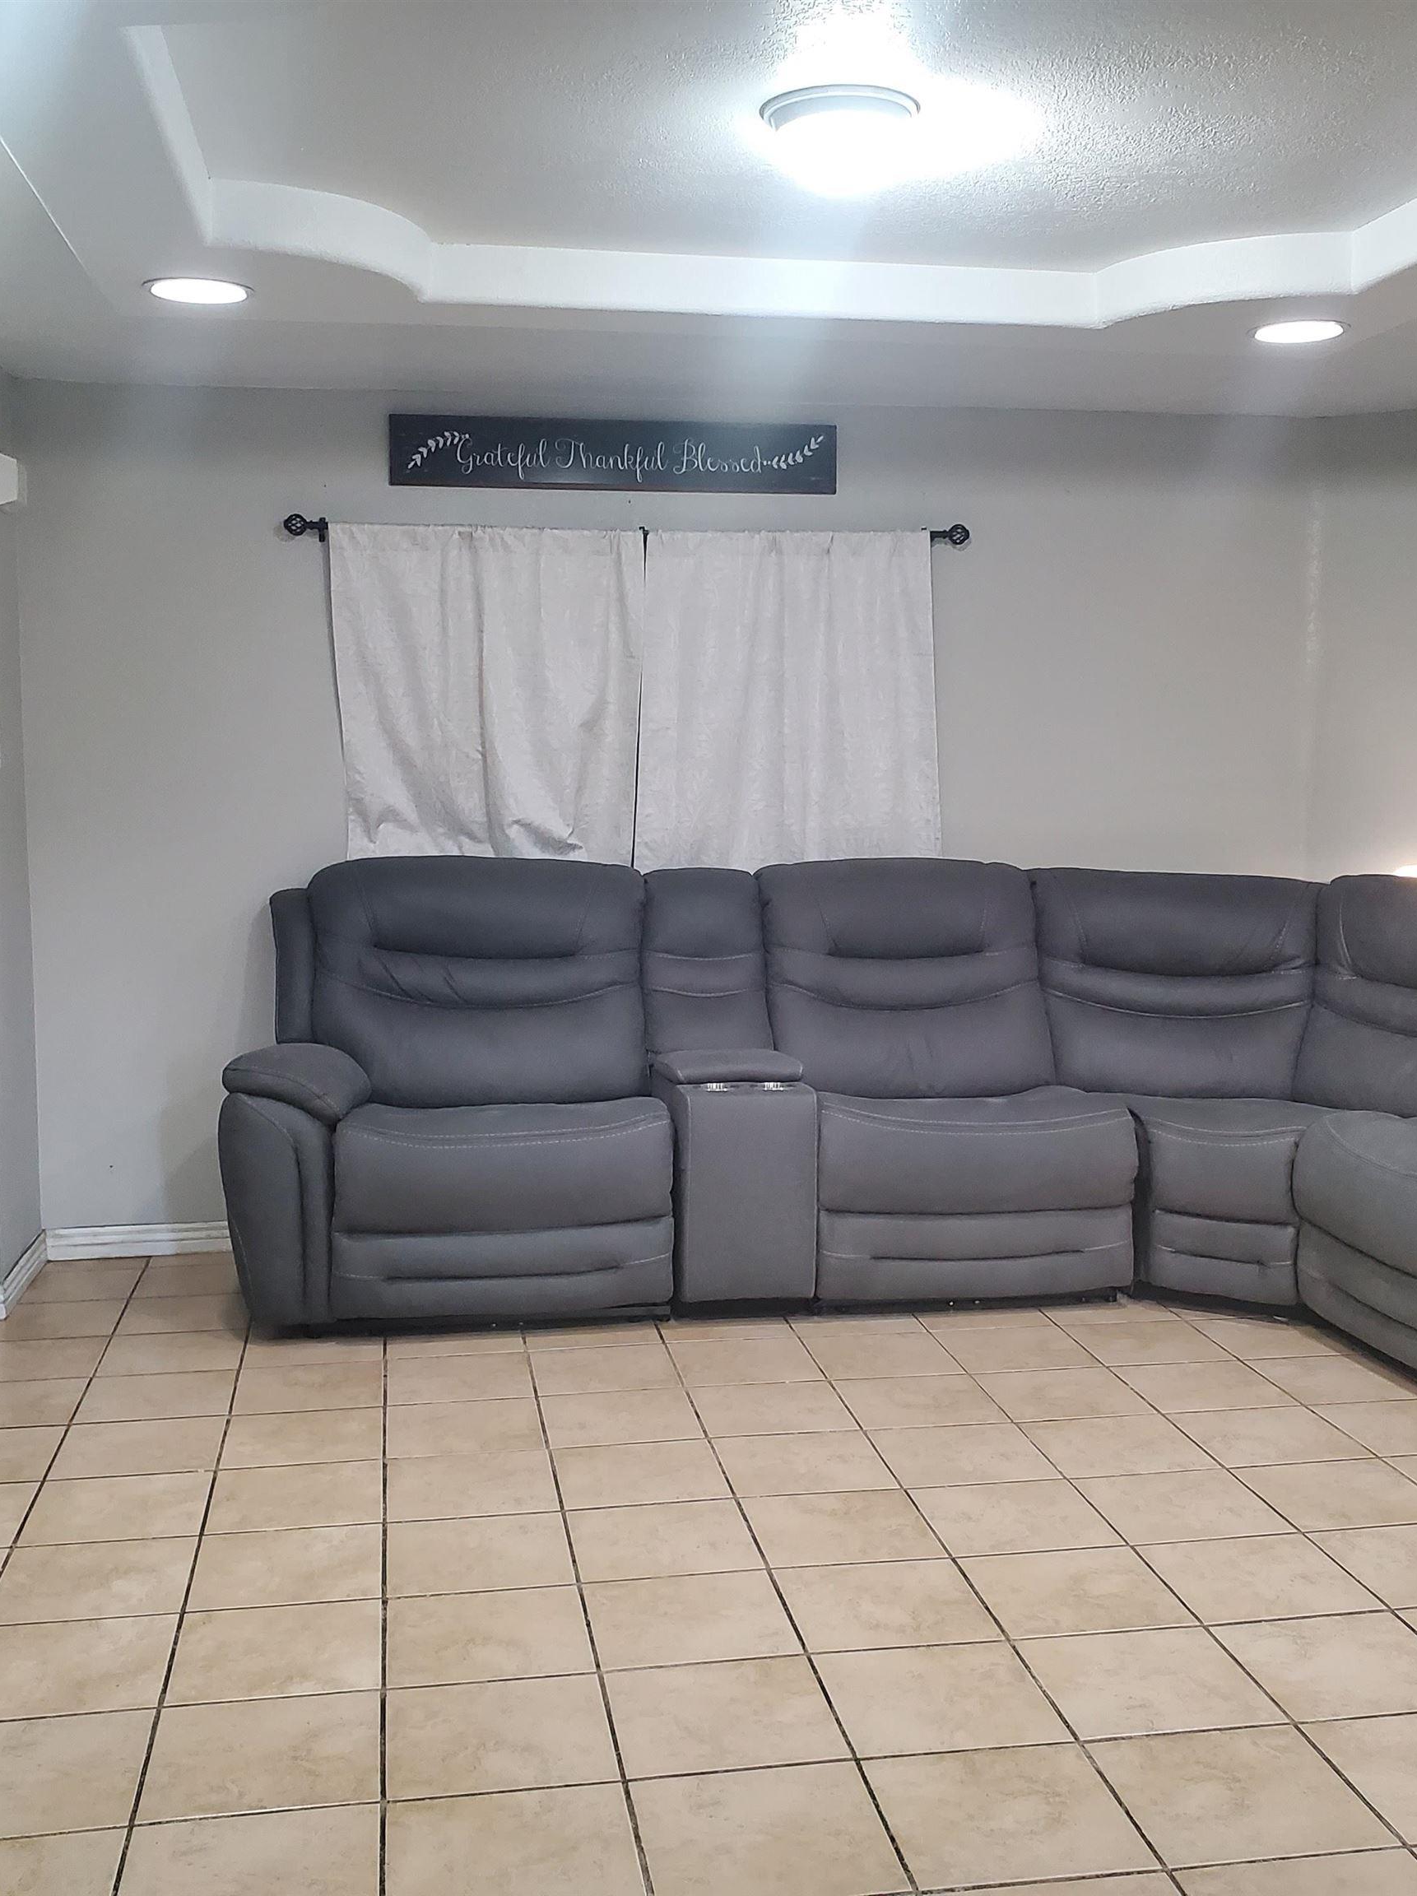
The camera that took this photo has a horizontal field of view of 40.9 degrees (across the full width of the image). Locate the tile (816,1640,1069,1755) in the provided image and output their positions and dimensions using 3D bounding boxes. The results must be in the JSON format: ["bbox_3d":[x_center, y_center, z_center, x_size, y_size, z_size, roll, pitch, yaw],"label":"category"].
[{"bbox_3d":[0.324,1.056,2.661,0.301,0.010,0.295,-1,6,-9],"label":"tile"}]

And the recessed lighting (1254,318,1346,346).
[{"bbox_3d":[1.345,-1.393,4.310,0.205,0.020,0.205,-1,6,-9],"label":"recessed lighting"}]

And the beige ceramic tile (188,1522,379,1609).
[{"bbox_3d":[-0.687,1.022,3.120,0.305,0.010,0.303,-1,6,-9],"label":"beige ceramic tile"}]

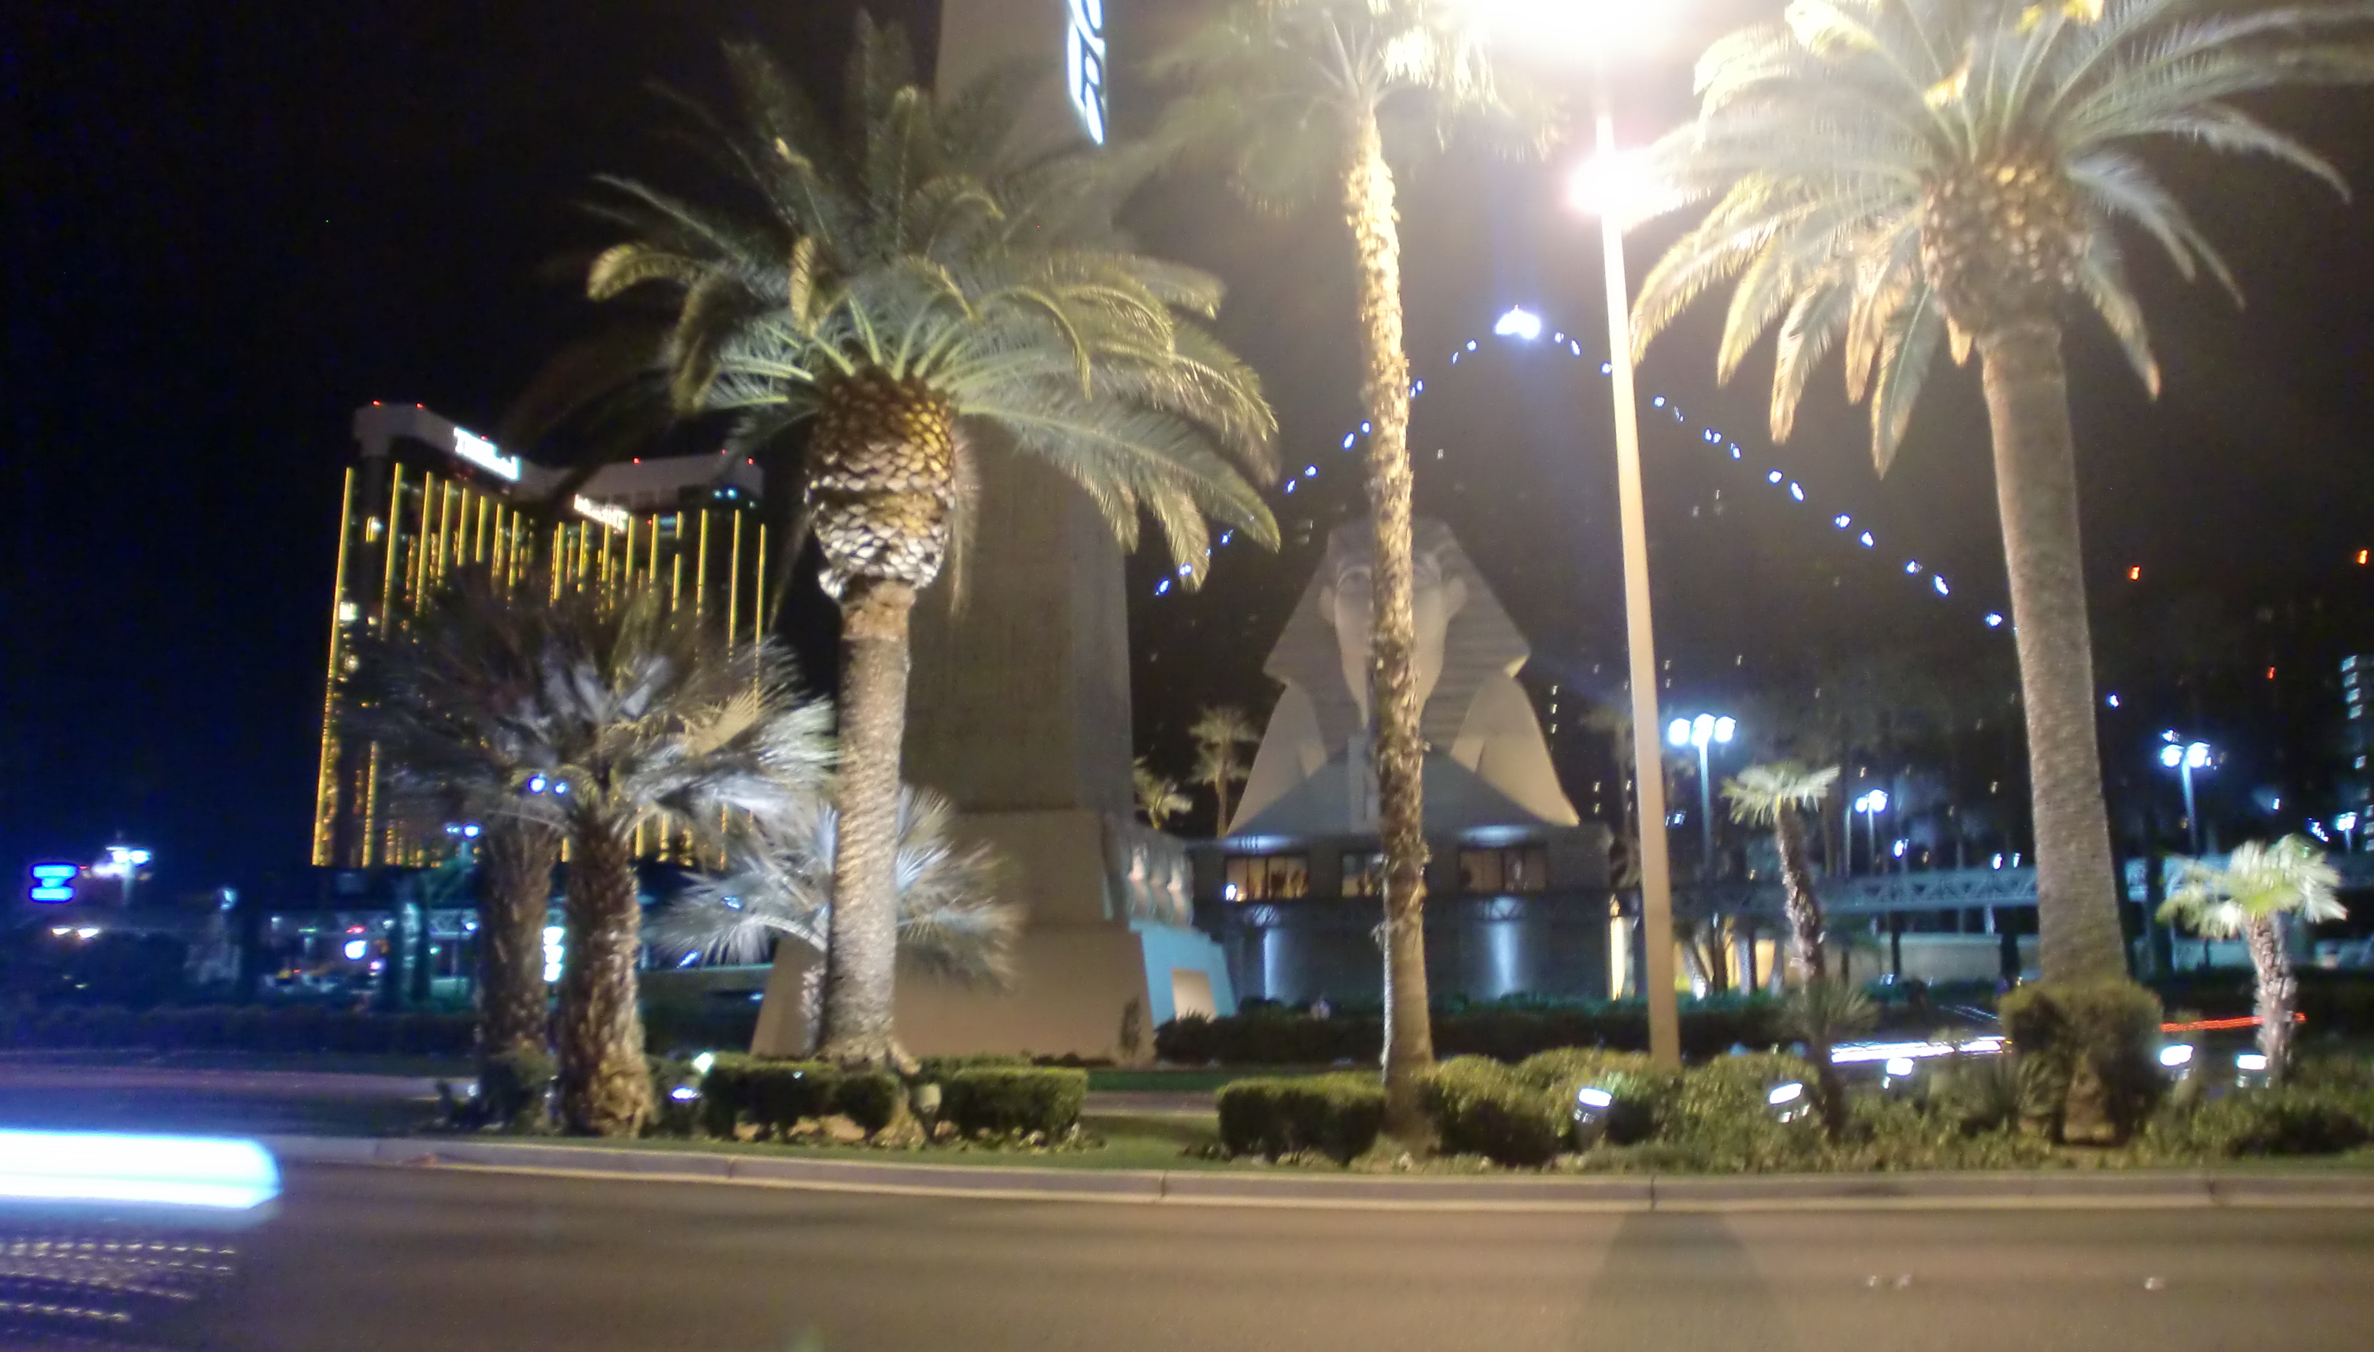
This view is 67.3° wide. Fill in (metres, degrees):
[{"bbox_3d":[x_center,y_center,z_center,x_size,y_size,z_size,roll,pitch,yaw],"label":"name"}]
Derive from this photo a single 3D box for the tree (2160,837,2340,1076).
[{"bbox_3d":[9.083,2.565,14.970,1.500,2.410,1.500,-3,-11,14],"label":"tree"}]

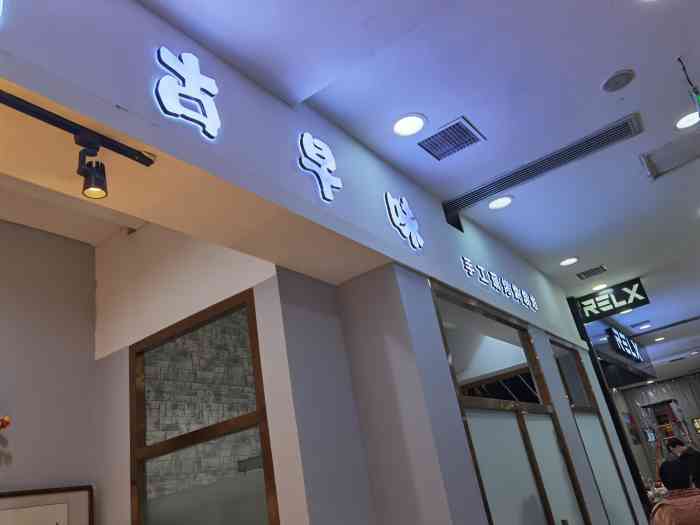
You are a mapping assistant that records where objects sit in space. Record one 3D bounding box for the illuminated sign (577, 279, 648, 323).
[{"bbox_3d":[3.283,0.492,6.834,0.784,0.335,0.100,-24,-27,29],"label":"illuminated sign"}]

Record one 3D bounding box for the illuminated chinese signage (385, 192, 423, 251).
[{"bbox_3d":[0.344,-0.255,3.351,0.045,0.343,0.367,-24,-27,29],"label":"illuminated chinese signage"}]

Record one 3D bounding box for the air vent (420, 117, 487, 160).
[{"bbox_3d":[0.646,-0.771,3.469,0.328,0.030,0.328,-24,-27,29],"label":"air vent"}]

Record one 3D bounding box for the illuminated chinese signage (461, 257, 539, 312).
[{"bbox_3d":[1.329,0.216,4.640,0.045,0.189,1.706,-24,-27,29],"label":"illuminated chinese signage"}]

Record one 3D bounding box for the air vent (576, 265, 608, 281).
[{"bbox_3d":[2.872,0.119,6.476,0.316,0.030,0.292,-24,-27,29],"label":"air vent"}]

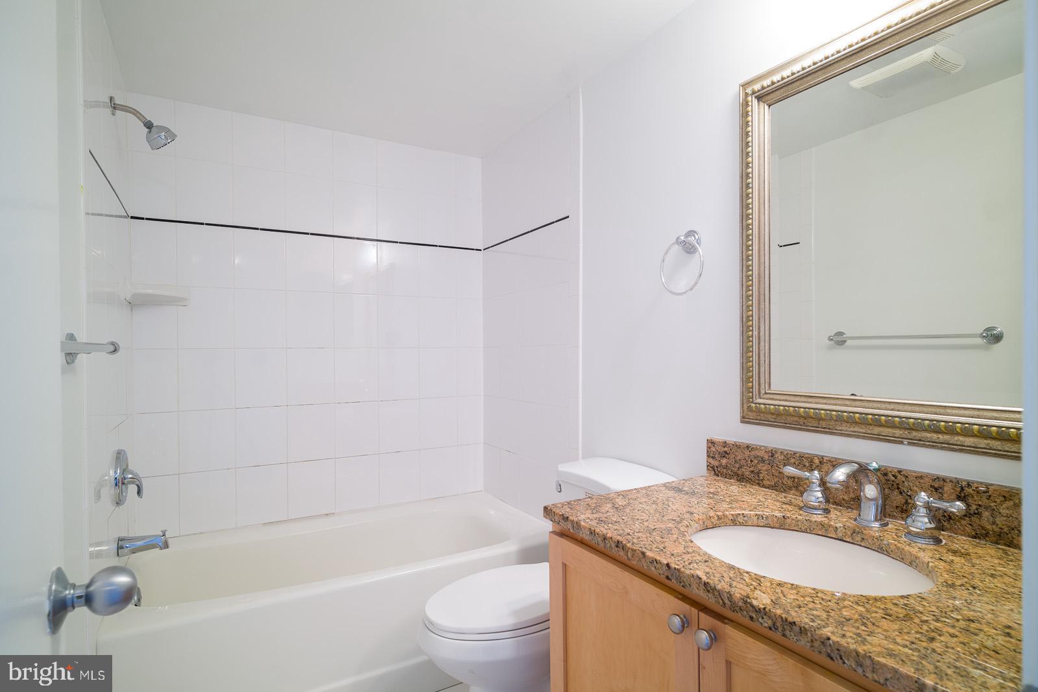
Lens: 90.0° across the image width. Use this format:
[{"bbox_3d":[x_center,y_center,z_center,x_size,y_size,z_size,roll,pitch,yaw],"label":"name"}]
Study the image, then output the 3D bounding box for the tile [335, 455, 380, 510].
[{"bbox_3d":[-0.764,0.646,2.462,0.201,0.252,0.010,0,0,-28],"label":"tile"}]

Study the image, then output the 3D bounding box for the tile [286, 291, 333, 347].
[{"bbox_3d":[-0.944,-0.116,2.354,0.201,0.254,0.010,0,-1,-29],"label":"tile"}]

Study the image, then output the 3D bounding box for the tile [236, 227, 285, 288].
[{"bbox_3d":[-1.129,-0.372,2.269,0.202,0.254,0.010,0,0,-29],"label":"tile"}]

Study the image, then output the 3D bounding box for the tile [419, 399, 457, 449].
[{"bbox_3d":[-0.408,0.391,2.643,0.201,0.251,0.010,0,-1,-29],"label":"tile"}]

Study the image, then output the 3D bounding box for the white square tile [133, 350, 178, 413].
[{"bbox_3d":[-1.460,0.142,2.087,0.150,0.252,0.010,0,0,-28],"label":"white square tile"}]

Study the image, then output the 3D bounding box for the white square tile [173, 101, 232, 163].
[{"bbox_3d":[-1.318,-0.890,2.179,0.202,0.232,0.010,0,-1,-28],"label":"white square tile"}]

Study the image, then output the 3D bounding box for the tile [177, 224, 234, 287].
[{"bbox_3d":[-1.307,-0.369,2.173,0.201,0.257,0.010,0,0,-28],"label":"tile"}]

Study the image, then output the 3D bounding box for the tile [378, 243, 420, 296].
[{"bbox_3d":[-0.593,-0.375,2.553,0.201,0.257,0.010,0,-1,-29],"label":"tile"}]

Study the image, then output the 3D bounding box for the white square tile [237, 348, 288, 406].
[{"bbox_3d":[-1.126,0.140,2.269,0.202,0.254,0.010,0,0,-29],"label":"white square tile"}]

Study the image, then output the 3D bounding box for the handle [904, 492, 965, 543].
[{"bbox_3d":[0.755,0.312,0.940,0.058,0.086,0.098,0,-1,-21],"label":"handle"}]

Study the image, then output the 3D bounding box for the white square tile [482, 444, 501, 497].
[{"bbox_3d":[-0.134,0.642,2.682,0.010,0.248,0.178,0,-1,-31],"label":"white square tile"}]

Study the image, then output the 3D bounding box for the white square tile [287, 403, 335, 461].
[{"bbox_3d":[-0.939,0.393,2.349,0.201,0.251,0.010,0,-1,-29],"label":"white square tile"}]

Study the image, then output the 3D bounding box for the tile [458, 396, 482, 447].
[{"bbox_3d":[-0.255,0.389,2.739,0.143,0.252,0.010,0,0,-28],"label":"tile"}]

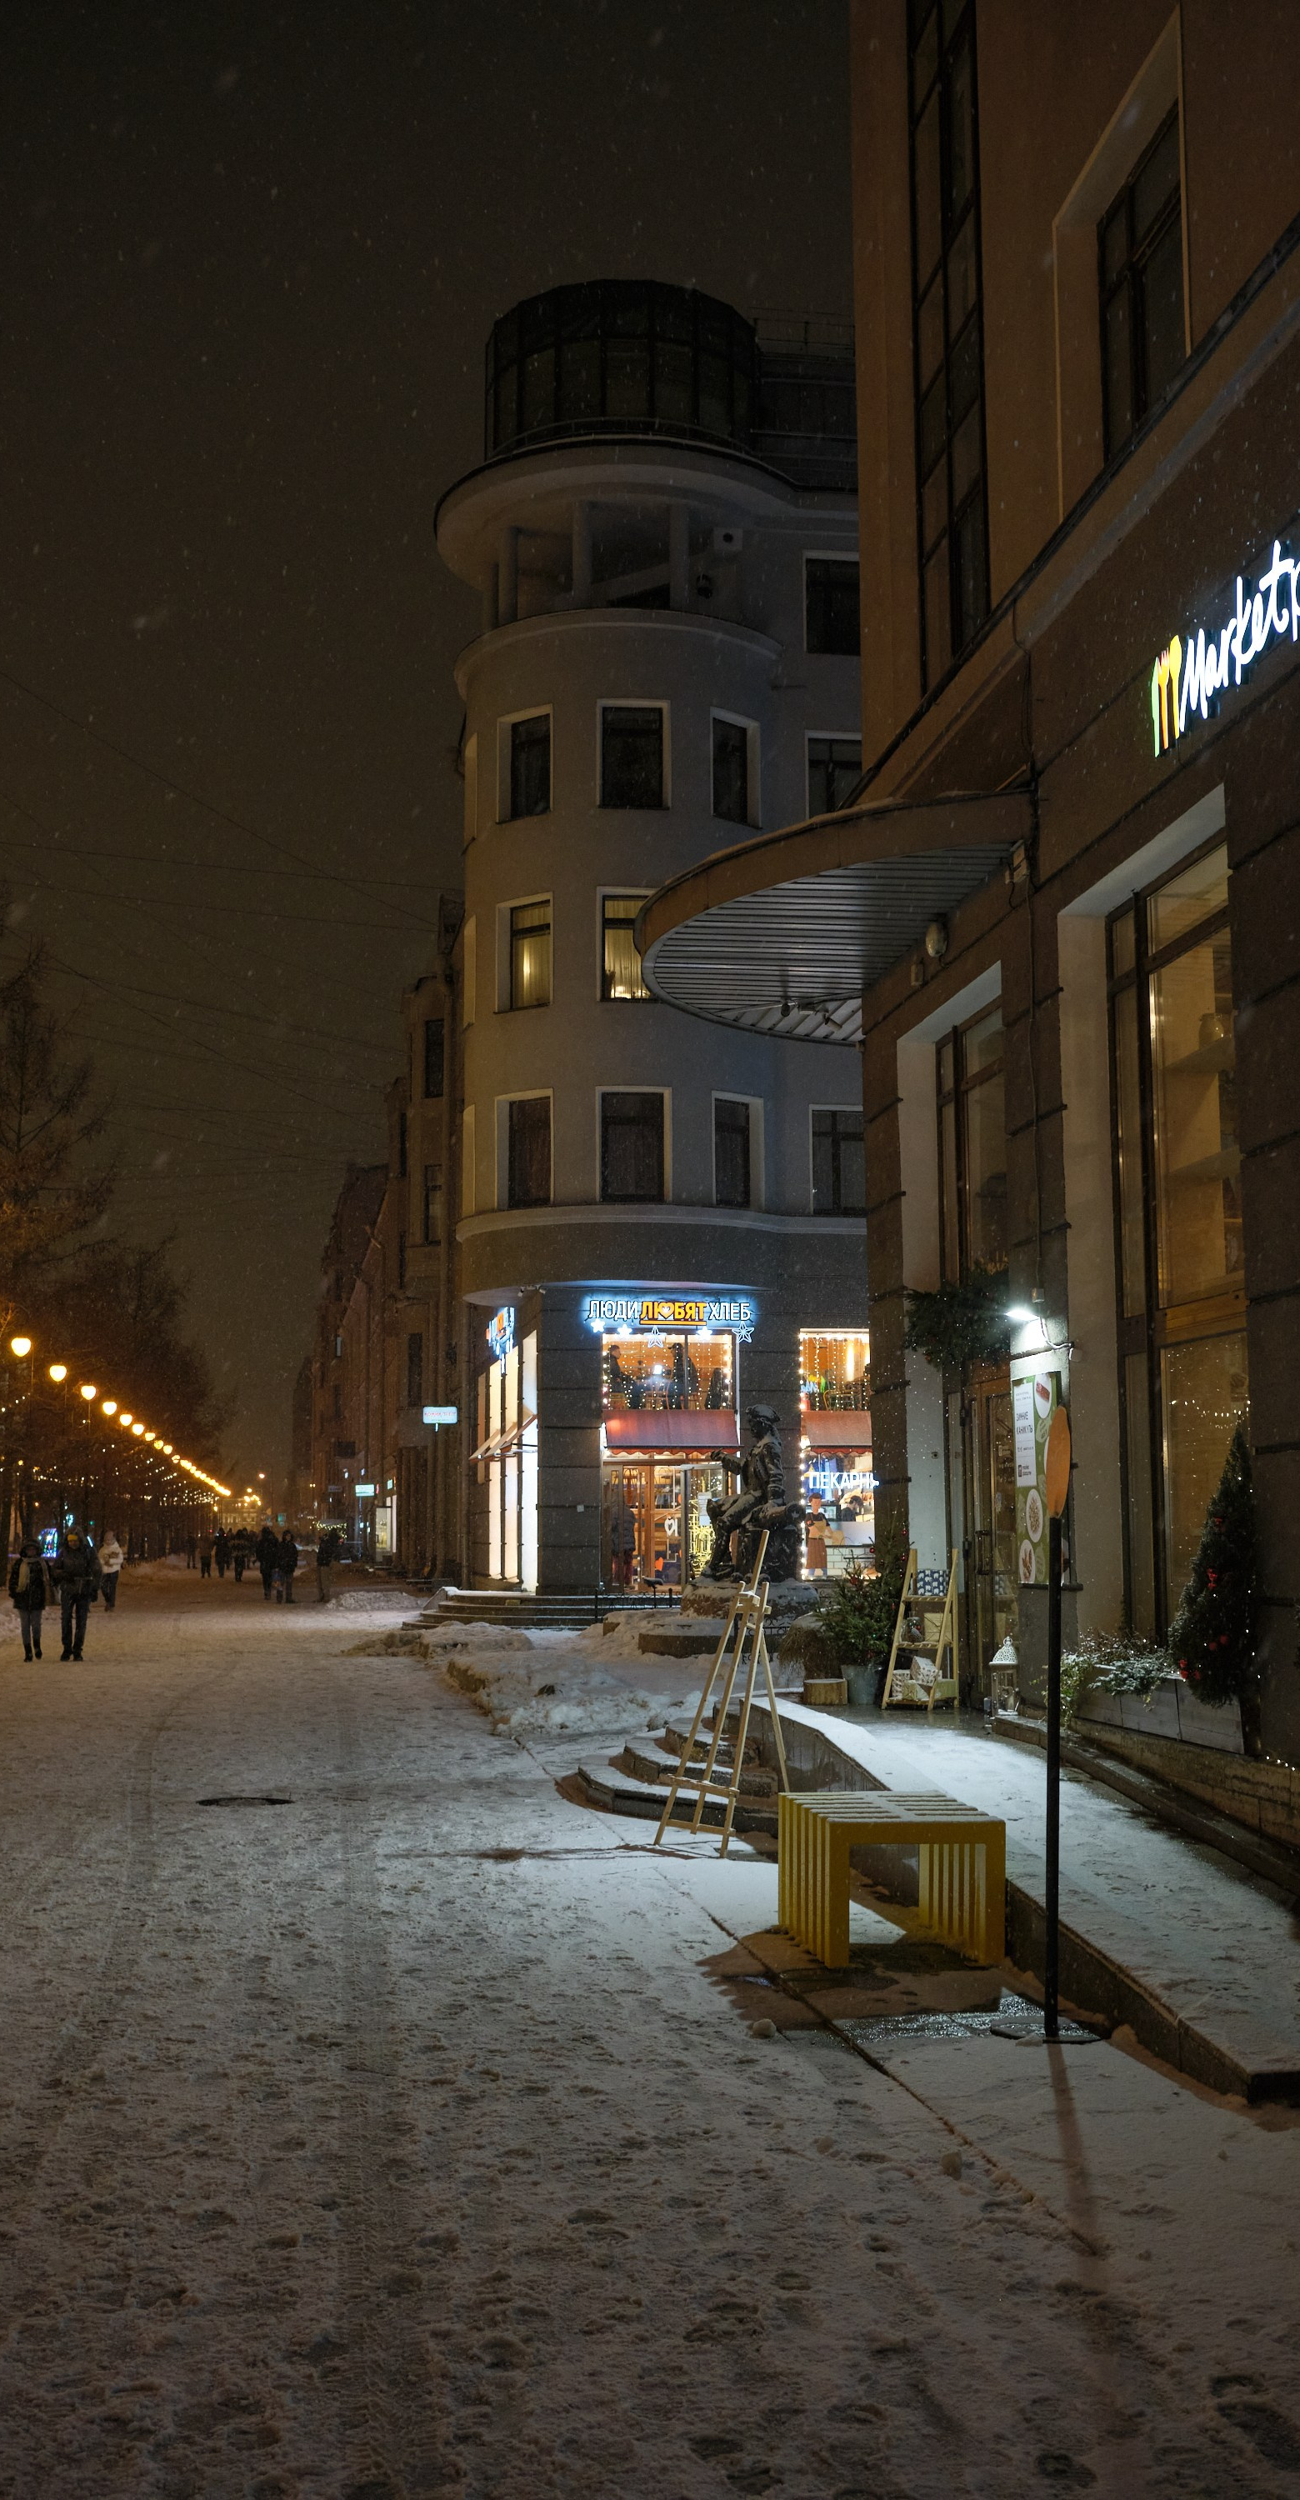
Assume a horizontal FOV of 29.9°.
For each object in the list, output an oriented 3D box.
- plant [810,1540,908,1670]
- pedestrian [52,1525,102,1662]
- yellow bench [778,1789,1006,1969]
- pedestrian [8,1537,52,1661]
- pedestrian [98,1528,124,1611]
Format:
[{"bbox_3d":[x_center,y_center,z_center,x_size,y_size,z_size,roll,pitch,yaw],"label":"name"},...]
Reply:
[{"bbox_3d":[1.419,2.413,16.500,0.600,0.870,0.600,1,-7,-8],"label":"plant"},{"bbox_3d":[-7.554,4.551,32.139,0.570,1.765,0.420,1,-7,-8],"label":"pedestrian"},{"bbox_3d":[0.970,2.538,9.859,0.704,0.545,1.012,1,-7,-7],"label":"yellow bench"},{"bbox_3d":[-8.169,4.626,32.118,0.510,1.610,0.400,1,-7,-8],"label":"pedestrian"},{"bbox_3d":[-11.343,6.787,51.301,0.500,1.680,0.400,1,-7,-8],"label":"pedestrian"}]

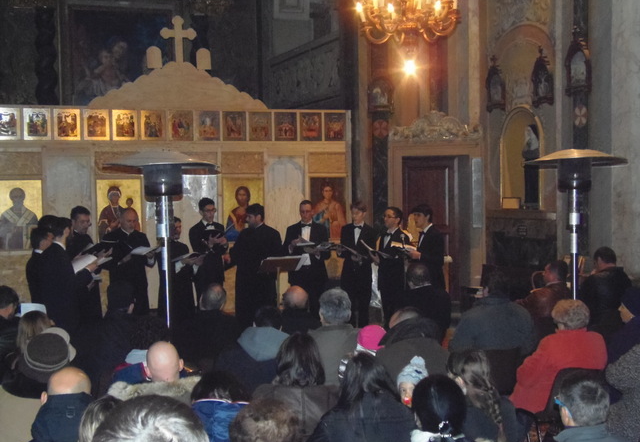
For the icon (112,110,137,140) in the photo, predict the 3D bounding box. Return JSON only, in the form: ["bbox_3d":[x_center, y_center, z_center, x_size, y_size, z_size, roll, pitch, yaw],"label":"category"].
[{"bbox_3d":[-2.273,-1.120,10.608,0.294,0.358,0.030,-2,2,-21],"label":"icon"}]

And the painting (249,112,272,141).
[{"bbox_3d":[-0.731,-1.166,11.188,0.301,0.362,0.030,-2,2,-21],"label":"painting"}]

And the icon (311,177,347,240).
[{"bbox_3d":[0.104,-0.155,11.235,0.473,0.756,0.040,-1,0,-18],"label":"icon"}]

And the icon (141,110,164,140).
[{"bbox_3d":[-1.947,-1.119,10.582,0.285,0.350,0.030,-1,0,-18],"label":"icon"}]

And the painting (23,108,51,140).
[{"bbox_3d":[-3.201,-1.093,10.259,0.286,0.356,0.030,-2,2,-21],"label":"painting"}]

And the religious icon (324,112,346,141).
[{"bbox_3d":[0.193,-1.166,11.270,0.285,0.350,0.030,-1,0,-18],"label":"religious icon"}]

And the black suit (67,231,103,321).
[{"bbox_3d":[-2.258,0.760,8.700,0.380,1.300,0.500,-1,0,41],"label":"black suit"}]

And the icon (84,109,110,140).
[{"bbox_3d":[-2.558,-1.101,10.386,0.285,0.350,0.030,-1,0,-18],"label":"icon"}]

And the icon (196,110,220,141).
[{"bbox_3d":[-1.329,-1.126,10.781,0.285,0.350,0.030,-1,0,-18],"label":"icon"}]

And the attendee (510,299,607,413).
[{"bbox_3d":[1.385,1.040,5.300,0.500,1.220,0.660,-1,0,-18],"label":"attendee"}]

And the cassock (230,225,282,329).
[{"bbox_3d":[-0.626,0.789,9.242,0.540,1.530,0.380,-2,4,-27],"label":"cassock"}]

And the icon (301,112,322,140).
[{"bbox_3d":[-0.103,-1.170,11.210,0.285,0.355,0.030,-2,3,-19],"label":"icon"}]

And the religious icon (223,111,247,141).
[{"bbox_3d":[-1.026,-1.134,10.878,0.285,0.350,0.030,-1,0,-18],"label":"religious icon"}]

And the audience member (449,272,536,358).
[{"bbox_3d":[1.165,1.012,6.353,0.580,1.360,0.780,-1,3,-14],"label":"audience member"}]

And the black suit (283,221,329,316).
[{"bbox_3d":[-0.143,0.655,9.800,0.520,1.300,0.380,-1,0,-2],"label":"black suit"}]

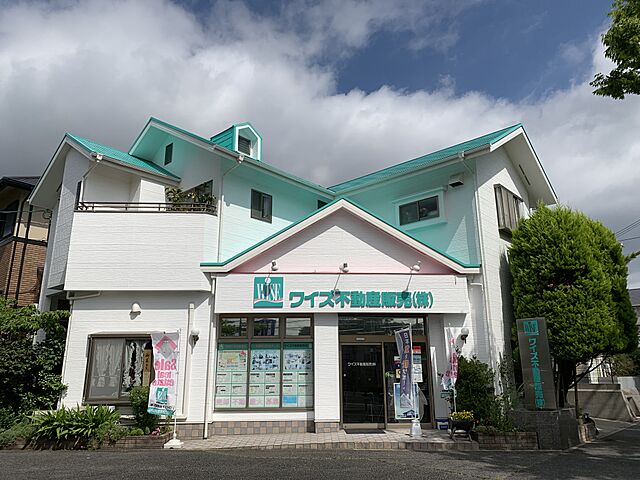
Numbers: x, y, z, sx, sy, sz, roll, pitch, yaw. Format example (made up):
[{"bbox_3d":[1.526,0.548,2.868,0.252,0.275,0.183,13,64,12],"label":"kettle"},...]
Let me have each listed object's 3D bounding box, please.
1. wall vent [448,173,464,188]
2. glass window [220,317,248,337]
[{"bbox_3d":[3.645,-1.627,12.893,0.250,0.270,0.280,14,-20,-43],"label":"wall vent"},{"bbox_3d":[-2.181,2.222,12.263,0.688,0.487,0.100,0,-16,-3],"label":"glass window"}]

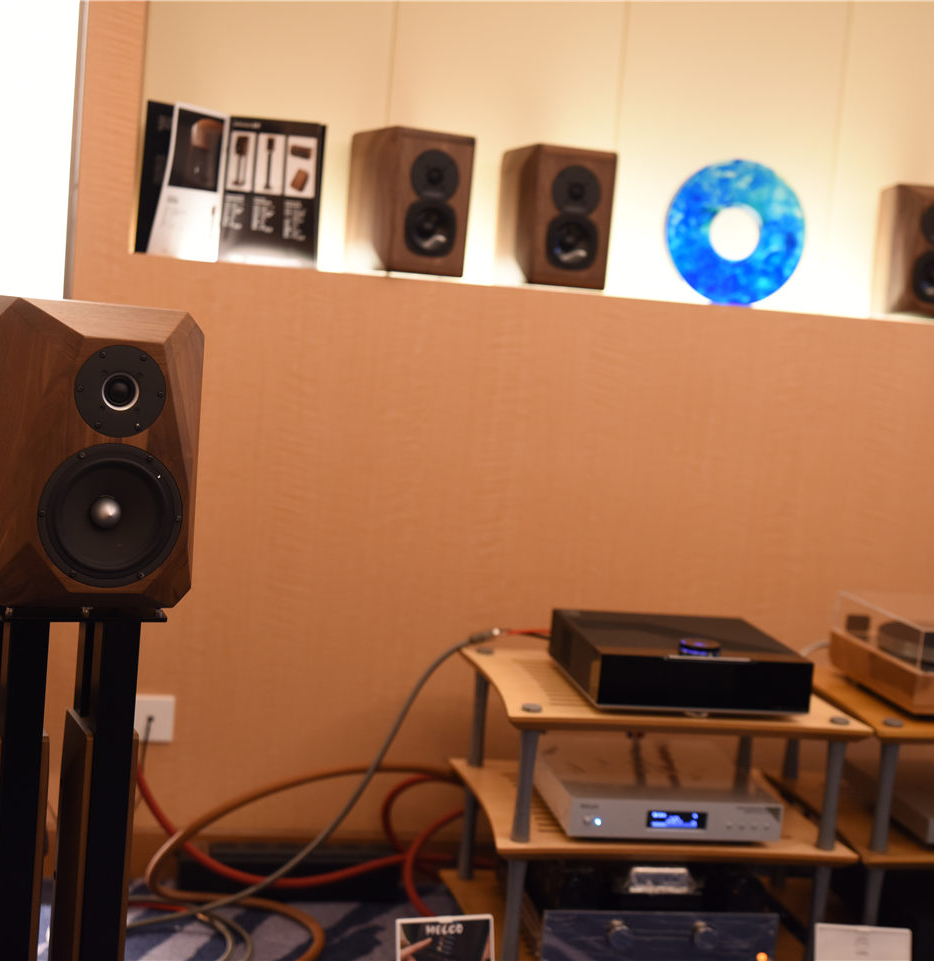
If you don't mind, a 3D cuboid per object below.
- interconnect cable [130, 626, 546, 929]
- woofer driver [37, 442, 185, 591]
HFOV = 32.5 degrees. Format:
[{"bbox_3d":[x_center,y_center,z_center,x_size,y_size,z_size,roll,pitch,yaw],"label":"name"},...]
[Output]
[{"bbox_3d":[-0.234,0.512,2.880,0.720,0.560,0.200,4,7,-10],"label":"interconnect cable"},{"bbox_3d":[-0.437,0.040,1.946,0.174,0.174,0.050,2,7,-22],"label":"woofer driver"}]

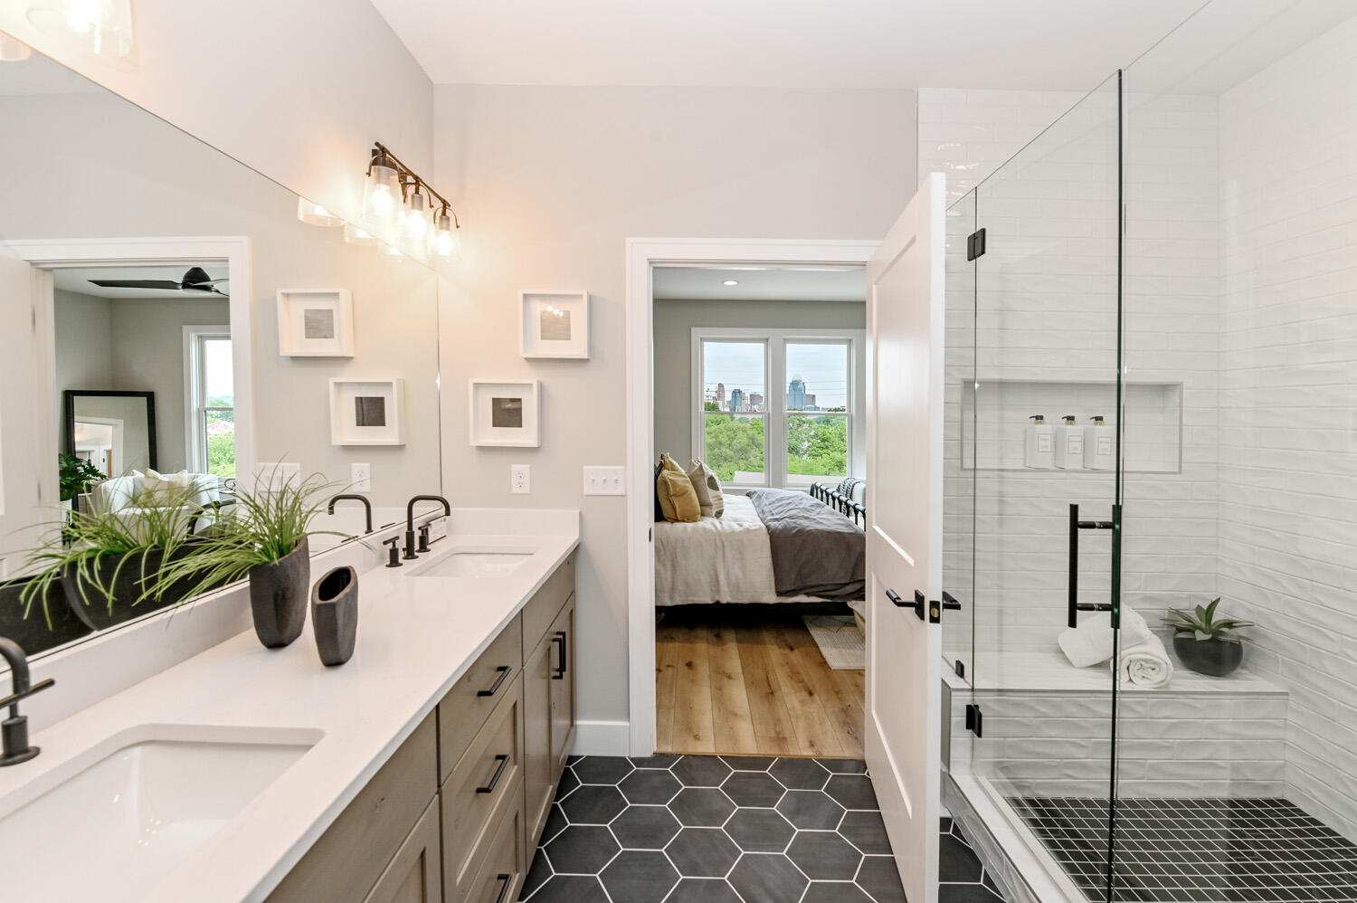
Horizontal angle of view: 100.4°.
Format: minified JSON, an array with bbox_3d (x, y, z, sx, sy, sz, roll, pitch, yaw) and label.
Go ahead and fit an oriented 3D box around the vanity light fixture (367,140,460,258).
[{"bbox_3d":[-0.920,-0.844,1.955,0.165,0.220,0.560,0,2,2],"label":"vanity light fixture"}]

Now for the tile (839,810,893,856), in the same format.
[{"bbox_3d":[0.660,1.288,1.903,0.252,0.012,0.218,0,2,2],"label":"tile"}]

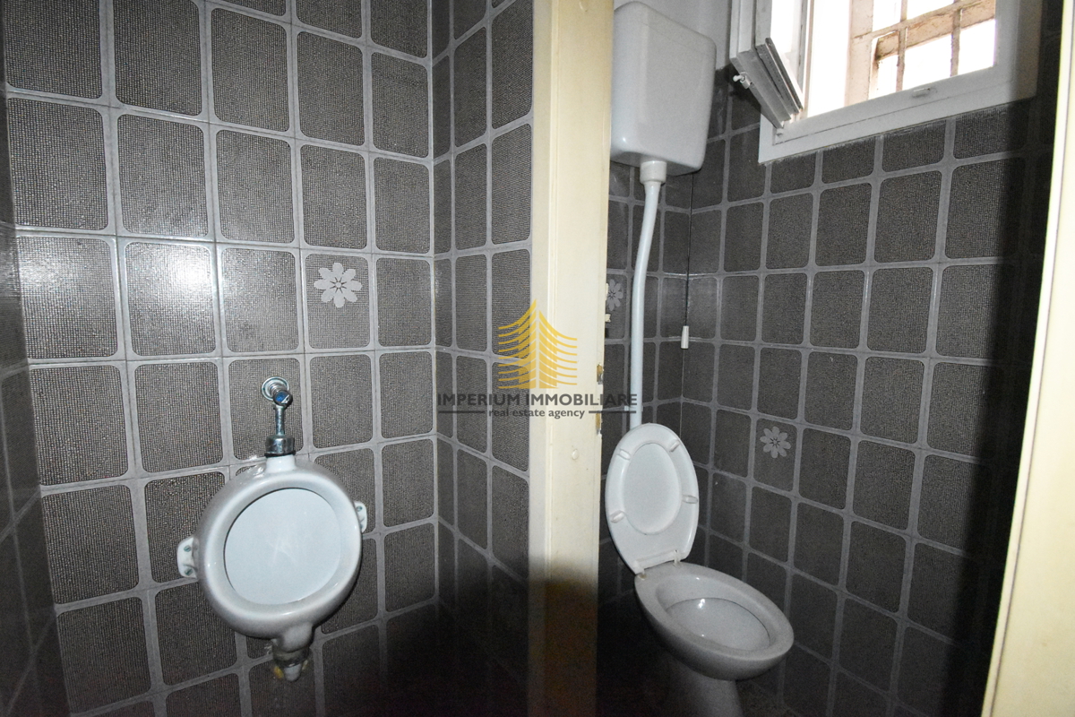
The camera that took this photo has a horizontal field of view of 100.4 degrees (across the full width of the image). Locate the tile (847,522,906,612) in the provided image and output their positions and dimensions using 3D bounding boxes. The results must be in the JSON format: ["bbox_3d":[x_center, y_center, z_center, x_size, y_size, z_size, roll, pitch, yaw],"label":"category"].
[{"bbox_3d":[0.911,0.556,1.204,0.010,0.212,0.127,-3,7,-33],"label":"tile"}]

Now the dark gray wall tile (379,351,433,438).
[{"bbox_3d":[-0.312,0.083,1.061,0.121,0.195,0.010,-3,7,-31],"label":"dark gray wall tile"}]

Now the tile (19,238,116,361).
[{"bbox_3d":[-0.781,-0.101,0.751,0.110,0.194,0.010,-3,7,-30],"label":"tile"}]

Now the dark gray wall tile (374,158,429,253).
[{"bbox_3d":[-0.320,-0.355,1.058,0.131,0.203,0.012,-3,7,-32],"label":"dark gray wall tile"}]

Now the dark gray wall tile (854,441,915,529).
[{"bbox_3d":[0.913,0.329,1.181,0.010,0.212,0.127,-3,7,-33],"label":"dark gray wall tile"}]

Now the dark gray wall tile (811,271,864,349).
[{"bbox_3d":[0.794,-0.129,1.192,0.010,0.199,0.121,-3,7,-33],"label":"dark gray wall tile"}]

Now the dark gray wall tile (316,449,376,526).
[{"bbox_3d":[-0.449,0.319,1.048,0.131,0.203,0.012,-3,7,-32],"label":"dark gray wall tile"}]

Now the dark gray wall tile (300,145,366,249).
[{"bbox_3d":[-0.444,-0.346,0.979,0.131,0.203,0.012,-3,7,-32],"label":"dark gray wall tile"}]

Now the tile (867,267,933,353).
[{"bbox_3d":[0.866,-0.116,1.069,0.010,0.194,0.114,-4,7,-36],"label":"tile"}]

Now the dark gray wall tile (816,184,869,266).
[{"bbox_3d":[0.823,-0.353,1.208,0.012,0.203,0.131,-3,7,-32],"label":"dark gray wall tile"}]

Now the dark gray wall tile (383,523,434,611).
[{"bbox_3d":[-0.333,0.546,1.170,0.133,0.212,0.010,-3,7,-32],"label":"dark gray wall tile"}]

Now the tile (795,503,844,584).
[{"bbox_3d":[0.790,0.514,1.257,0.010,0.192,0.119,-3,7,-33],"label":"tile"}]

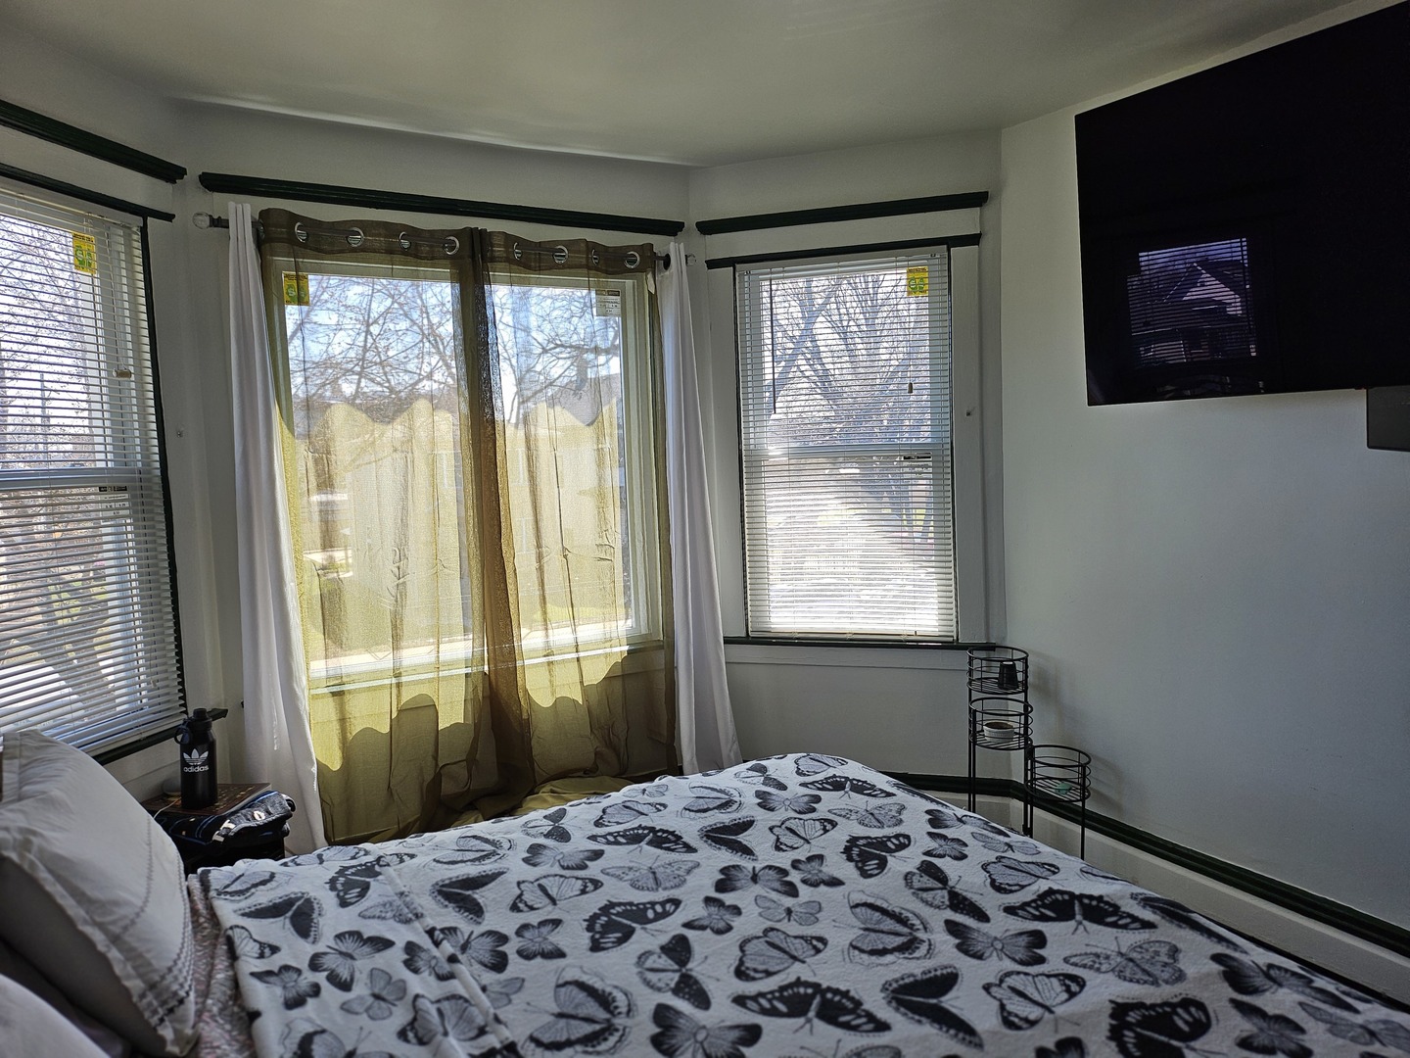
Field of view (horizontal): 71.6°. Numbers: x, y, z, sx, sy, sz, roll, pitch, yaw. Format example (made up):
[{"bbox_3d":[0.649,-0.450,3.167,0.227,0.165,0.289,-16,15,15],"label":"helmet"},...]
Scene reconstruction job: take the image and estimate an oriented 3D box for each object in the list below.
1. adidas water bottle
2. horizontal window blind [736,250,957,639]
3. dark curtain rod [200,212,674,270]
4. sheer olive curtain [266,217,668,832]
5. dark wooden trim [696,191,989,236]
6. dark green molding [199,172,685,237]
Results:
[{"bbox_3d":[-1.351,0.606,2.590,0.094,0.257,0.087,-4,5,-18],"label":"adidas water bottle"},{"bbox_3d":[0.509,-0.280,3.579,0.764,1.376,0.040,-1,5,18],"label":"horizontal window blind"},{"bbox_3d":[-0.733,-0.911,3.143,1.624,0.056,0.060,-5,5,-31],"label":"dark curtain rod"},{"bbox_3d":[-0.676,0.074,3.194,1.280,2.085,0.180,-5,5,-31],"label":"sheer olive curtain"},{"bbox_3d":[0.468,-1.102,3.463,1.034,0.051,0.055,-1,5,18],"label":"dark wooden trim"},{"bbox_3d":[-0.760,-1.042,3.194,1.591,0.044,0.047,-5,6,-31],"label":"dark green molding"}]

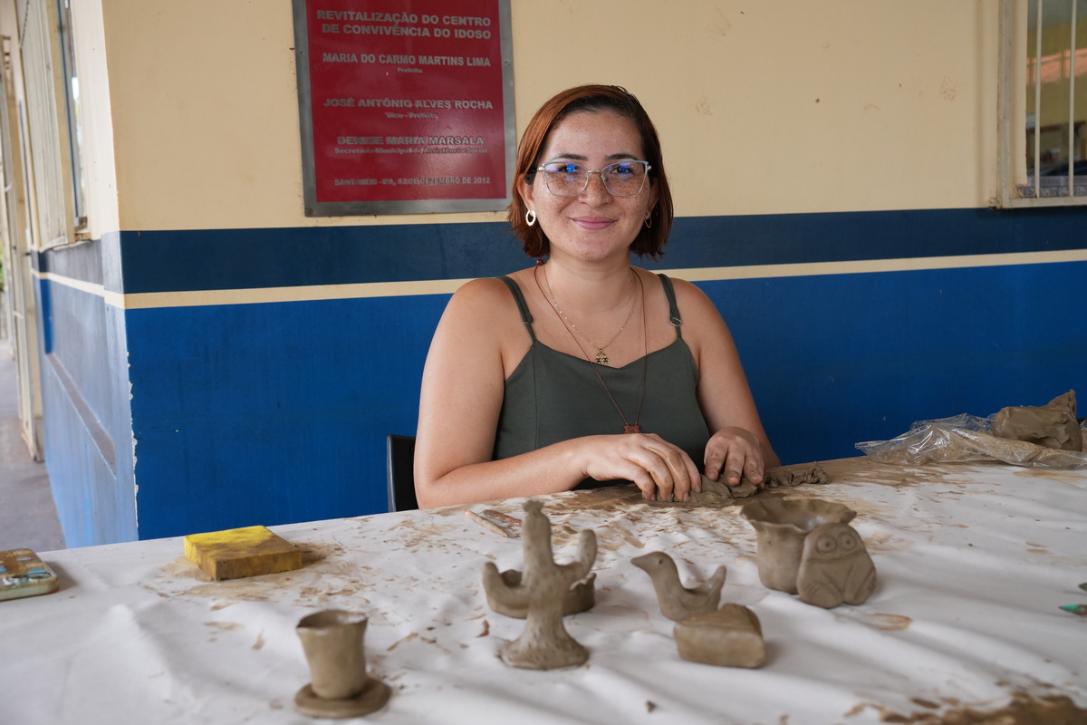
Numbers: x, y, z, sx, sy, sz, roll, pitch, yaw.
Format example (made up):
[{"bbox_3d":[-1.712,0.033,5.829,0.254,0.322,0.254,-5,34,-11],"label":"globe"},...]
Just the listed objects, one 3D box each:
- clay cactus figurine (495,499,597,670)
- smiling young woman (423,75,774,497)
[{"bbox_3d":[0.000,0.150,0.818,0.076,0.109,0.058,-2,6,0],"label":"clay cactus figurine"},{"bbox_3d":[0.119,0.272,1.375,0.490,1.220,0.680,-3,6,-14],"label":"smiling young woman"}]

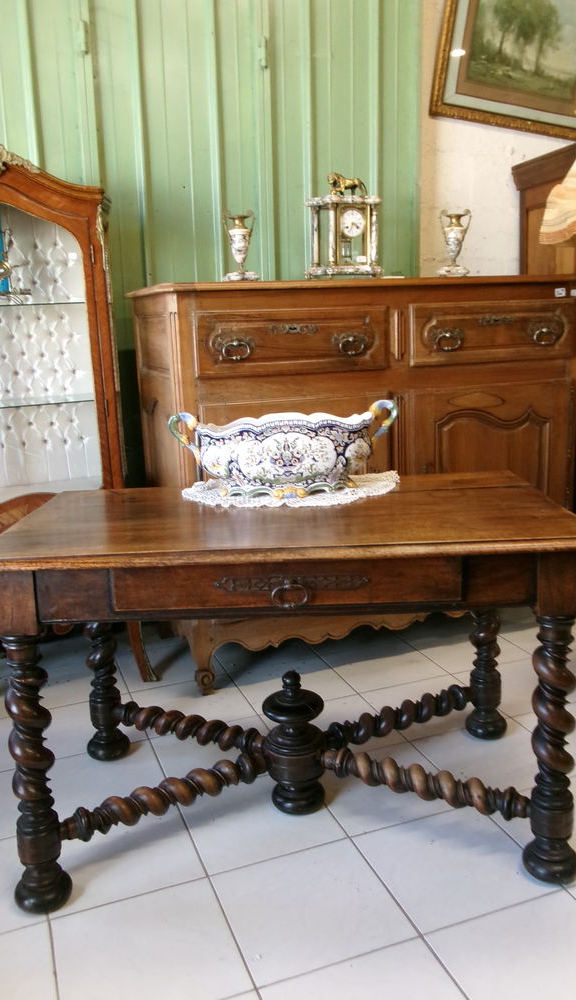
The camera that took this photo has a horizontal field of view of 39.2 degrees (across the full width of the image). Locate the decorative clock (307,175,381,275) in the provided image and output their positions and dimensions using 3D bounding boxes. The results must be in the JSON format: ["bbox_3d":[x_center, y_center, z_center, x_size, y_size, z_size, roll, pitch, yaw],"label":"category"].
[{"bbox_3d":[0.181,-0.893,2.659,0.200,0.340,0.148,-8,14,-24],"label":"decorative clock"}]

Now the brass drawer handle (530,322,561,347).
[{"bbox_3d":[0.872,-0.564,2.742,0.129,0.082,0.032,-6,13,-17],"label":"brass drawer handle"}]

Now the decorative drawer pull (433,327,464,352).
[{"bbox_3d":[0.521,-0.522,2.634,0.117,0.075,0.032,-6,13,-17],"label":"decorative drawer pull"}]

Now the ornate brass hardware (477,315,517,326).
[{"bbox_3d":[0.691,-0.592,2.676,0.149,0.039,0.013,-6,13,-17],"label":"ornate brass hardware"}]

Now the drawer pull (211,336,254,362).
[{"bbox_3d":[-0.158,-0.451,2.423,0.122,0.071,0.032,-6,13,-17],"label":"drawer pull"}]

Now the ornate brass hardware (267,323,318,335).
[{"bbox_3d":[0.016,-0.522,2.466,0.159,0.034,0.013,-6,13,-17],"label":"ornate brass hardware"}]

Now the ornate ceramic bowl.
[{"bbox_3d":[0.001,-0.127,1.984,0.570,0.212,0.235,-5,13,-13],"label":"ornate ceramic bowl"}]

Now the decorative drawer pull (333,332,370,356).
[{"bbox_3d":[0.196,-0.487,2.533,0.121,0.071,0.032,-6,13,-17],"label":"decorative drawer pull"}]

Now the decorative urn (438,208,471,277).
[{"bbox_3d":[0.575,-0.882,2.792,0.108,0.230,0.095,-6,13,-17],"label":"decorative urn"}]

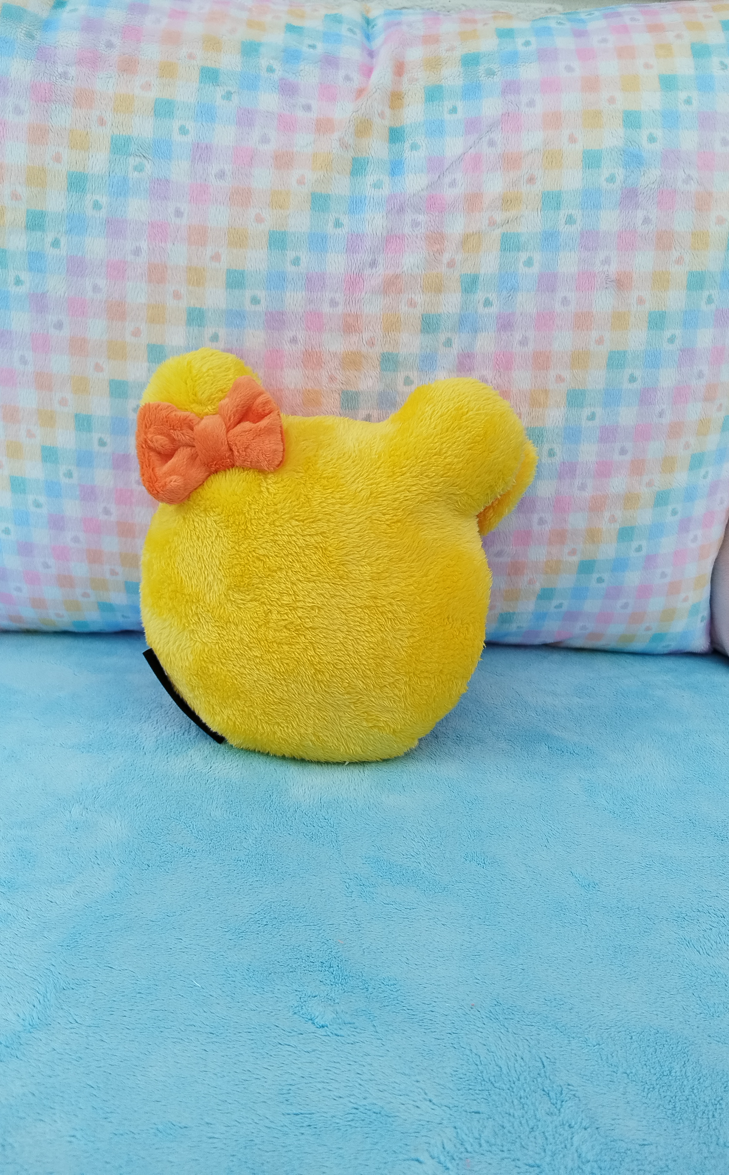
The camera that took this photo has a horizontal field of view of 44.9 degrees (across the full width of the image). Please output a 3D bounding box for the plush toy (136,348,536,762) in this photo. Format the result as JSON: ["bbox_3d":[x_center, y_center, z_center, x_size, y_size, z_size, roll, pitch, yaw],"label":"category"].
[{"bbox_3d":[-0.017,-0.020,0.490,0.216,0.233,0.130,8,29,14],"label":"plush toy"}]

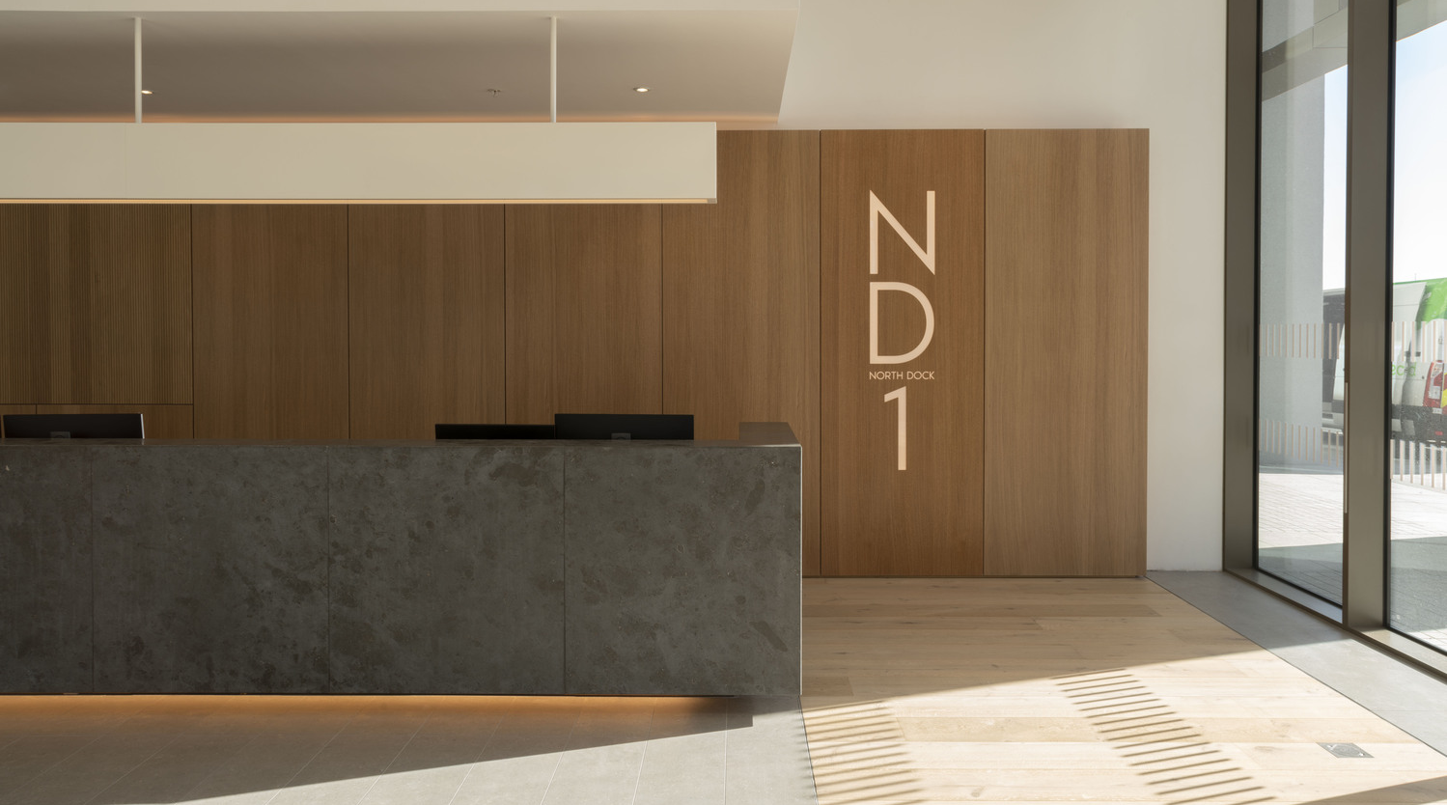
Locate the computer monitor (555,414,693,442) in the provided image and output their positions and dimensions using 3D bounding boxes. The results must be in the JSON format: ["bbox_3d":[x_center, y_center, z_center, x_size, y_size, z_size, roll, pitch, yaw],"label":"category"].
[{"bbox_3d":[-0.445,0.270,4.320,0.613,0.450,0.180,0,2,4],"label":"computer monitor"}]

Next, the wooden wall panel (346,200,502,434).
[{"bbox_3d":[-1.885,-0.309,6.140,1.000,2.830,0.040,0,2,1],"label":"wooden wall panel"}]

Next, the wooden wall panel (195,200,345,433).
[{"bbox_3d":[-2.886,-0.309,6.150,1.000,2.830,0.040,0,2,1],"label":"wooden wall panel"}]

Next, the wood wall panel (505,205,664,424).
[{"bbox_3d":[-0.883,-0.309,6.130,1.000,2.830,0.040,0,2,1],"label":"wood wall panel"}]

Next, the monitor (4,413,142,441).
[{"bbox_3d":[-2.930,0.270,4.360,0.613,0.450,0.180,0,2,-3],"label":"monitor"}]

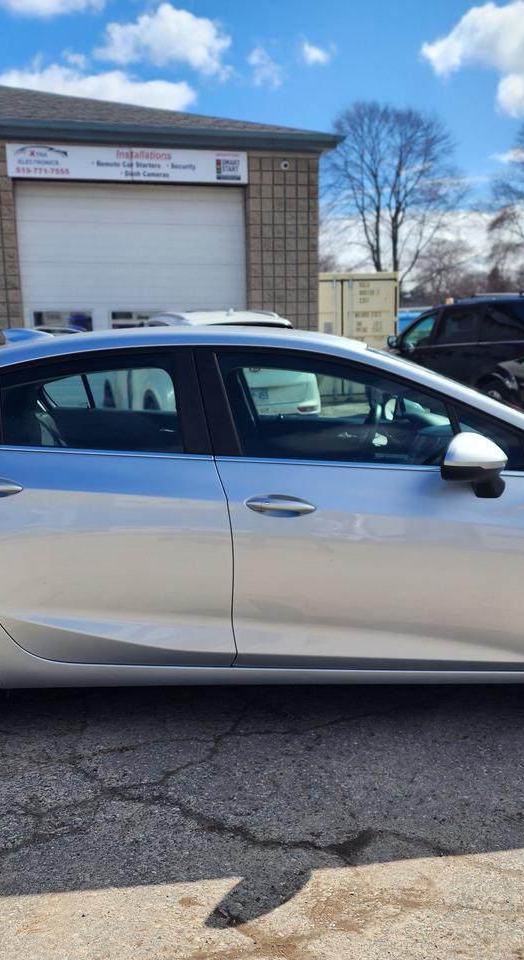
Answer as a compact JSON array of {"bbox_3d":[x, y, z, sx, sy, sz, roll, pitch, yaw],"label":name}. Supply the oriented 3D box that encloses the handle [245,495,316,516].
[{"bbox_3d":[0.060,0.086,2.792,0.238,0.064,0.050,-1,10,2],"label":"handle"}]

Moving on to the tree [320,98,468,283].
[{"bbox_3d":[6.292,-12.194,41.518,7.280,11.820,7.280,-1,10,0],"label":"tree"}]

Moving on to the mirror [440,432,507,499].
[{"bbox_3d":[0.666,-0.054,2.697,0.200,0.210,0.220,-1,10,2],"label":"mirror"}]

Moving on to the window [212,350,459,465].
[{"bbox_3d":[0.247,-0.243,2.892,0.810,0.420,0.050,-1,-12,2],"label":"window"}]

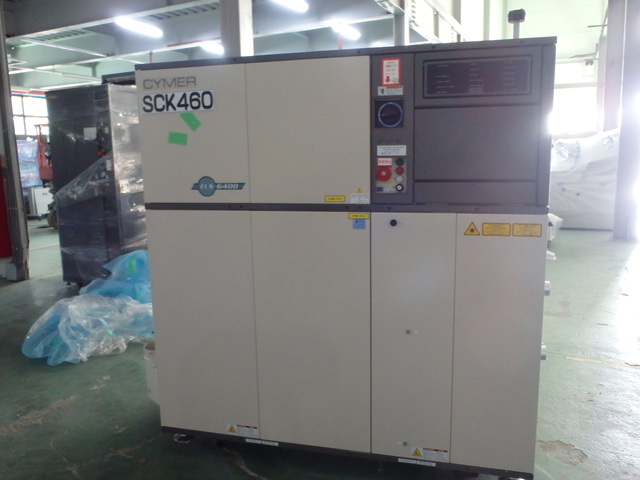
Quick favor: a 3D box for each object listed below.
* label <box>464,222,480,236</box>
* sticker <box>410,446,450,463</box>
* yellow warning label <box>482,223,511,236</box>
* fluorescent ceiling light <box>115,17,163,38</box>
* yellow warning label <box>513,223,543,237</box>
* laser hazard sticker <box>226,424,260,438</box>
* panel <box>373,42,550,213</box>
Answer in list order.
[{"bbox_3d":[0.597,-0.044,2.032,0.062,0.053,0.004,1,9,14],"label":"label"},{"bbox_3d":[0.470,0.915,2.213,0.153,0.050,0.004,1,9,14],"label":"sticker"},{"bbox_3d":[0.685,-0.040,2.009,0.106,0.051,0.004,1,9,14],"label":"yellow warning label"},{"bbox_3d":[-3.776,-4.437,10.800,0.200,0.100,1.220,4,10,28],"label":"fluorescent ceiling light"},{"bbox_3d":[0.793,-0.037,1.982,0.105,0.051,0.004,1,9,14],"label":"yellow warning label"},{"bbox_3d":[-0.362,0.892,2.427,0.152,0.050,0.004,1,9,14],"label":"laser hazard sticker"},{"bbox_3d":[0.530,-0.413,1.992,0.668,0.615,0.060,1,9,14],"label":"panel"}]

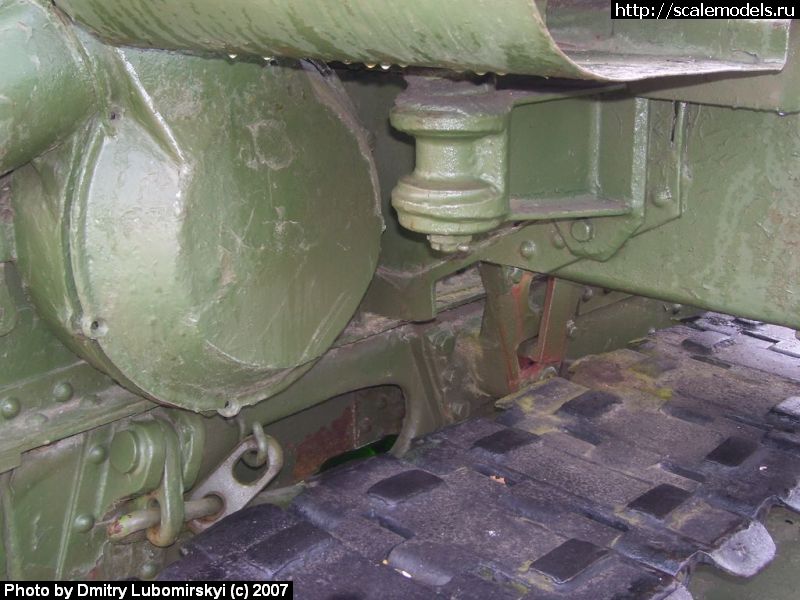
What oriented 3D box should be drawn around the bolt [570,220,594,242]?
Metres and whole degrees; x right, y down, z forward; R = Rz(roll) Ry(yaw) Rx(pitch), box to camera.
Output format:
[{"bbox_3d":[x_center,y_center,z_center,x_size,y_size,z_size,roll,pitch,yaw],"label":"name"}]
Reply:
[{"bbox_3d":[0.223,-0.084,1.300,0.026,0.026,0.011,10,16,37],"label":"bolt"}]

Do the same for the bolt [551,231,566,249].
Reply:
[{"bbox_3d":[0.200,-0.075,1.327,0.022,0.022,0.009,10,16,37],"label":"bolt"}]

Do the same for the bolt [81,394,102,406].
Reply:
[{"bbox_3d":[-0.313,0.102,1.080,0.021,0.009,0.021,10,16,37],"label":"bolt"}]

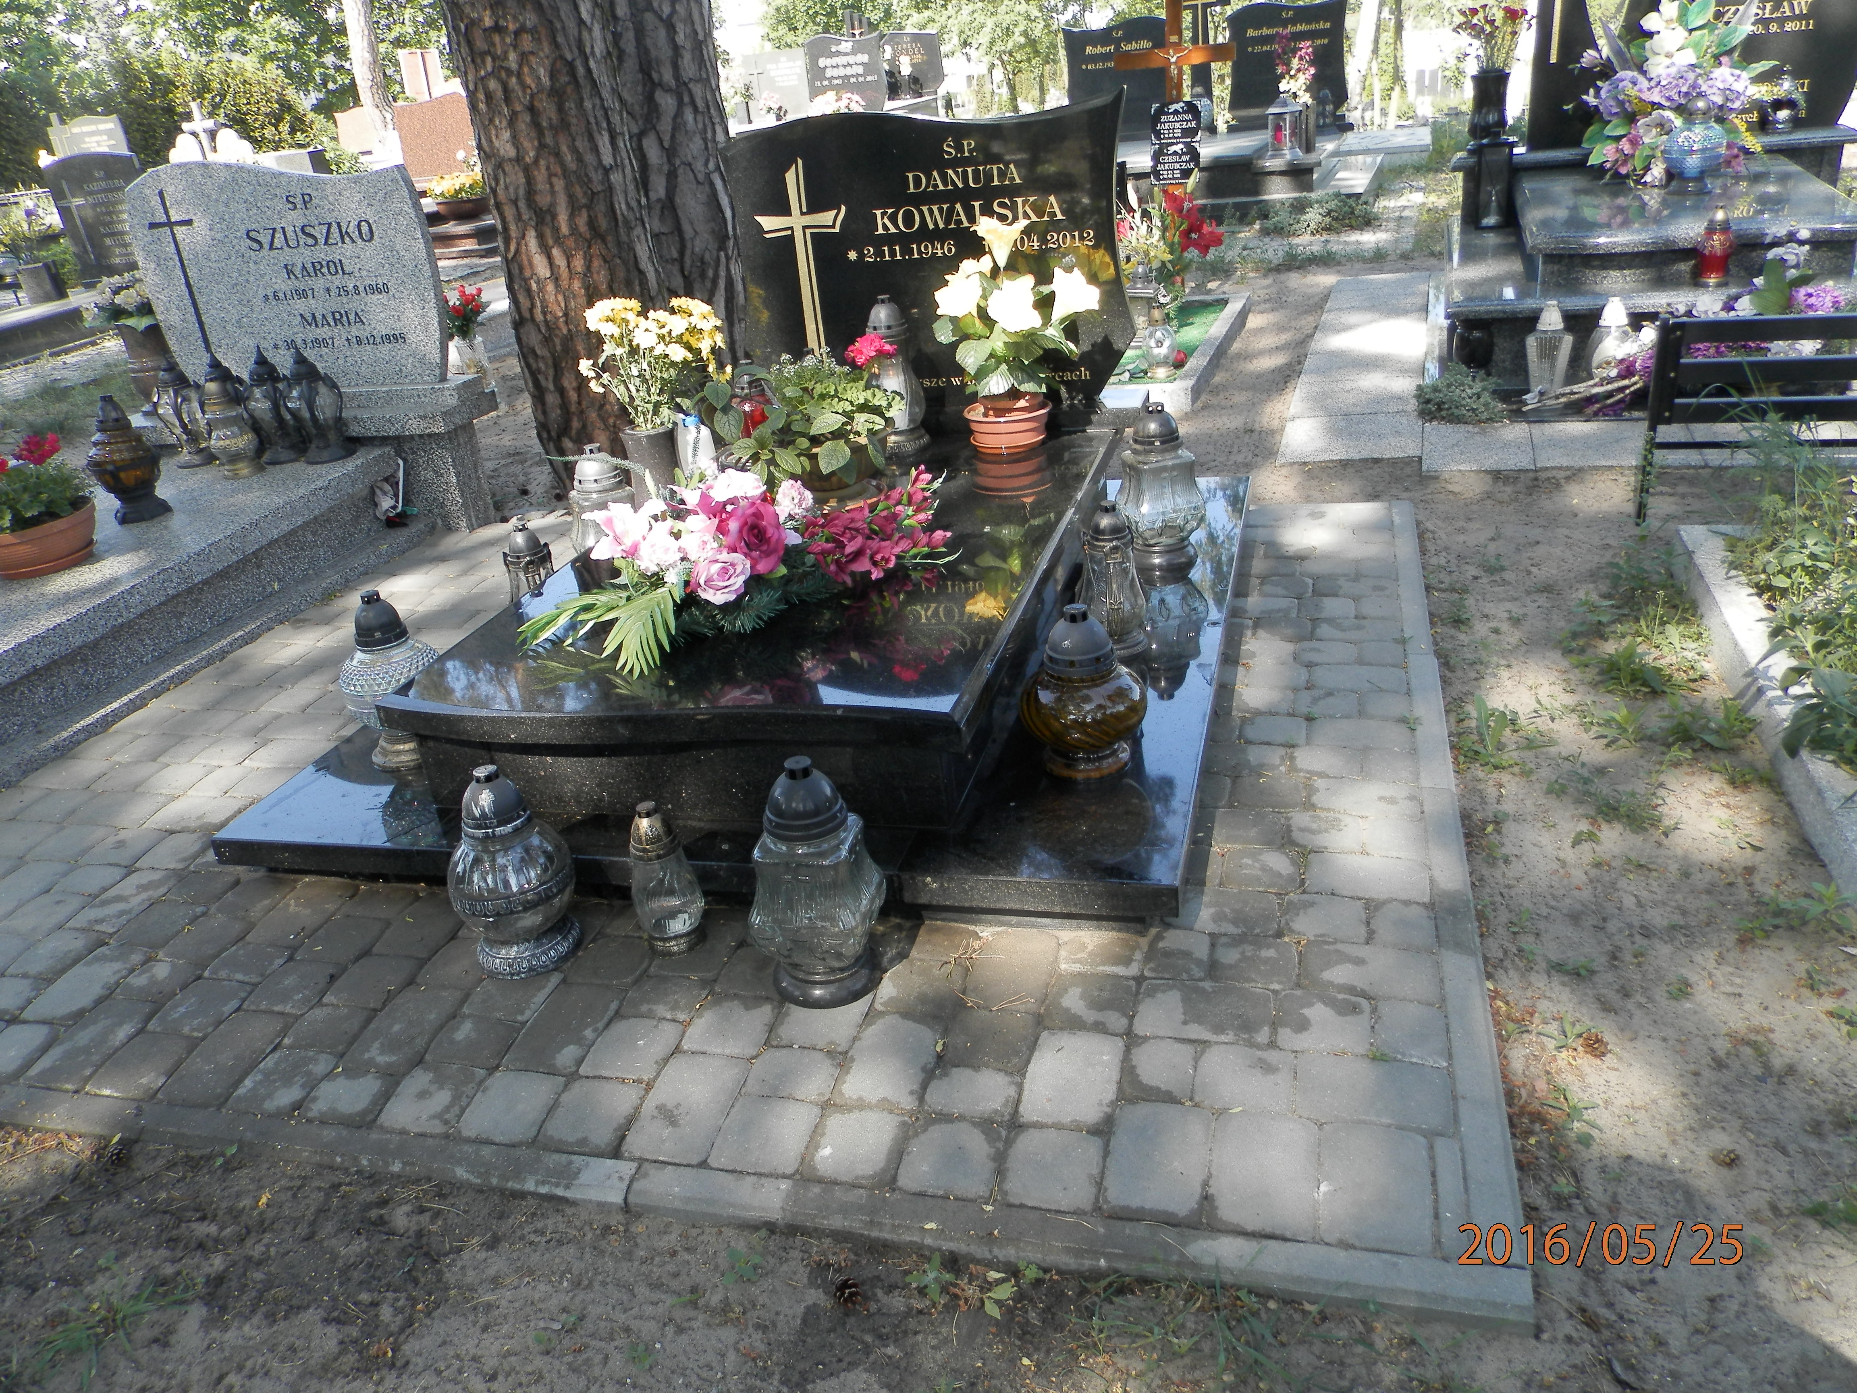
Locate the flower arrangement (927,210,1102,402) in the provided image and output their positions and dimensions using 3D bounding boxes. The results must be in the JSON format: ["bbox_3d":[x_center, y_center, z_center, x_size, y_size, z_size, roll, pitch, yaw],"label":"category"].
[{"bbox_3d":[0.207,-0.908,3.159,0.420,0.430,0.360,1,26,17],"label":"flower arrangement"}]

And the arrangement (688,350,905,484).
[{"bbox_3d":[-0.285,-0.605,2.967,0.436,0.304,0.339,1,27,17],"label":"arrangement"}]

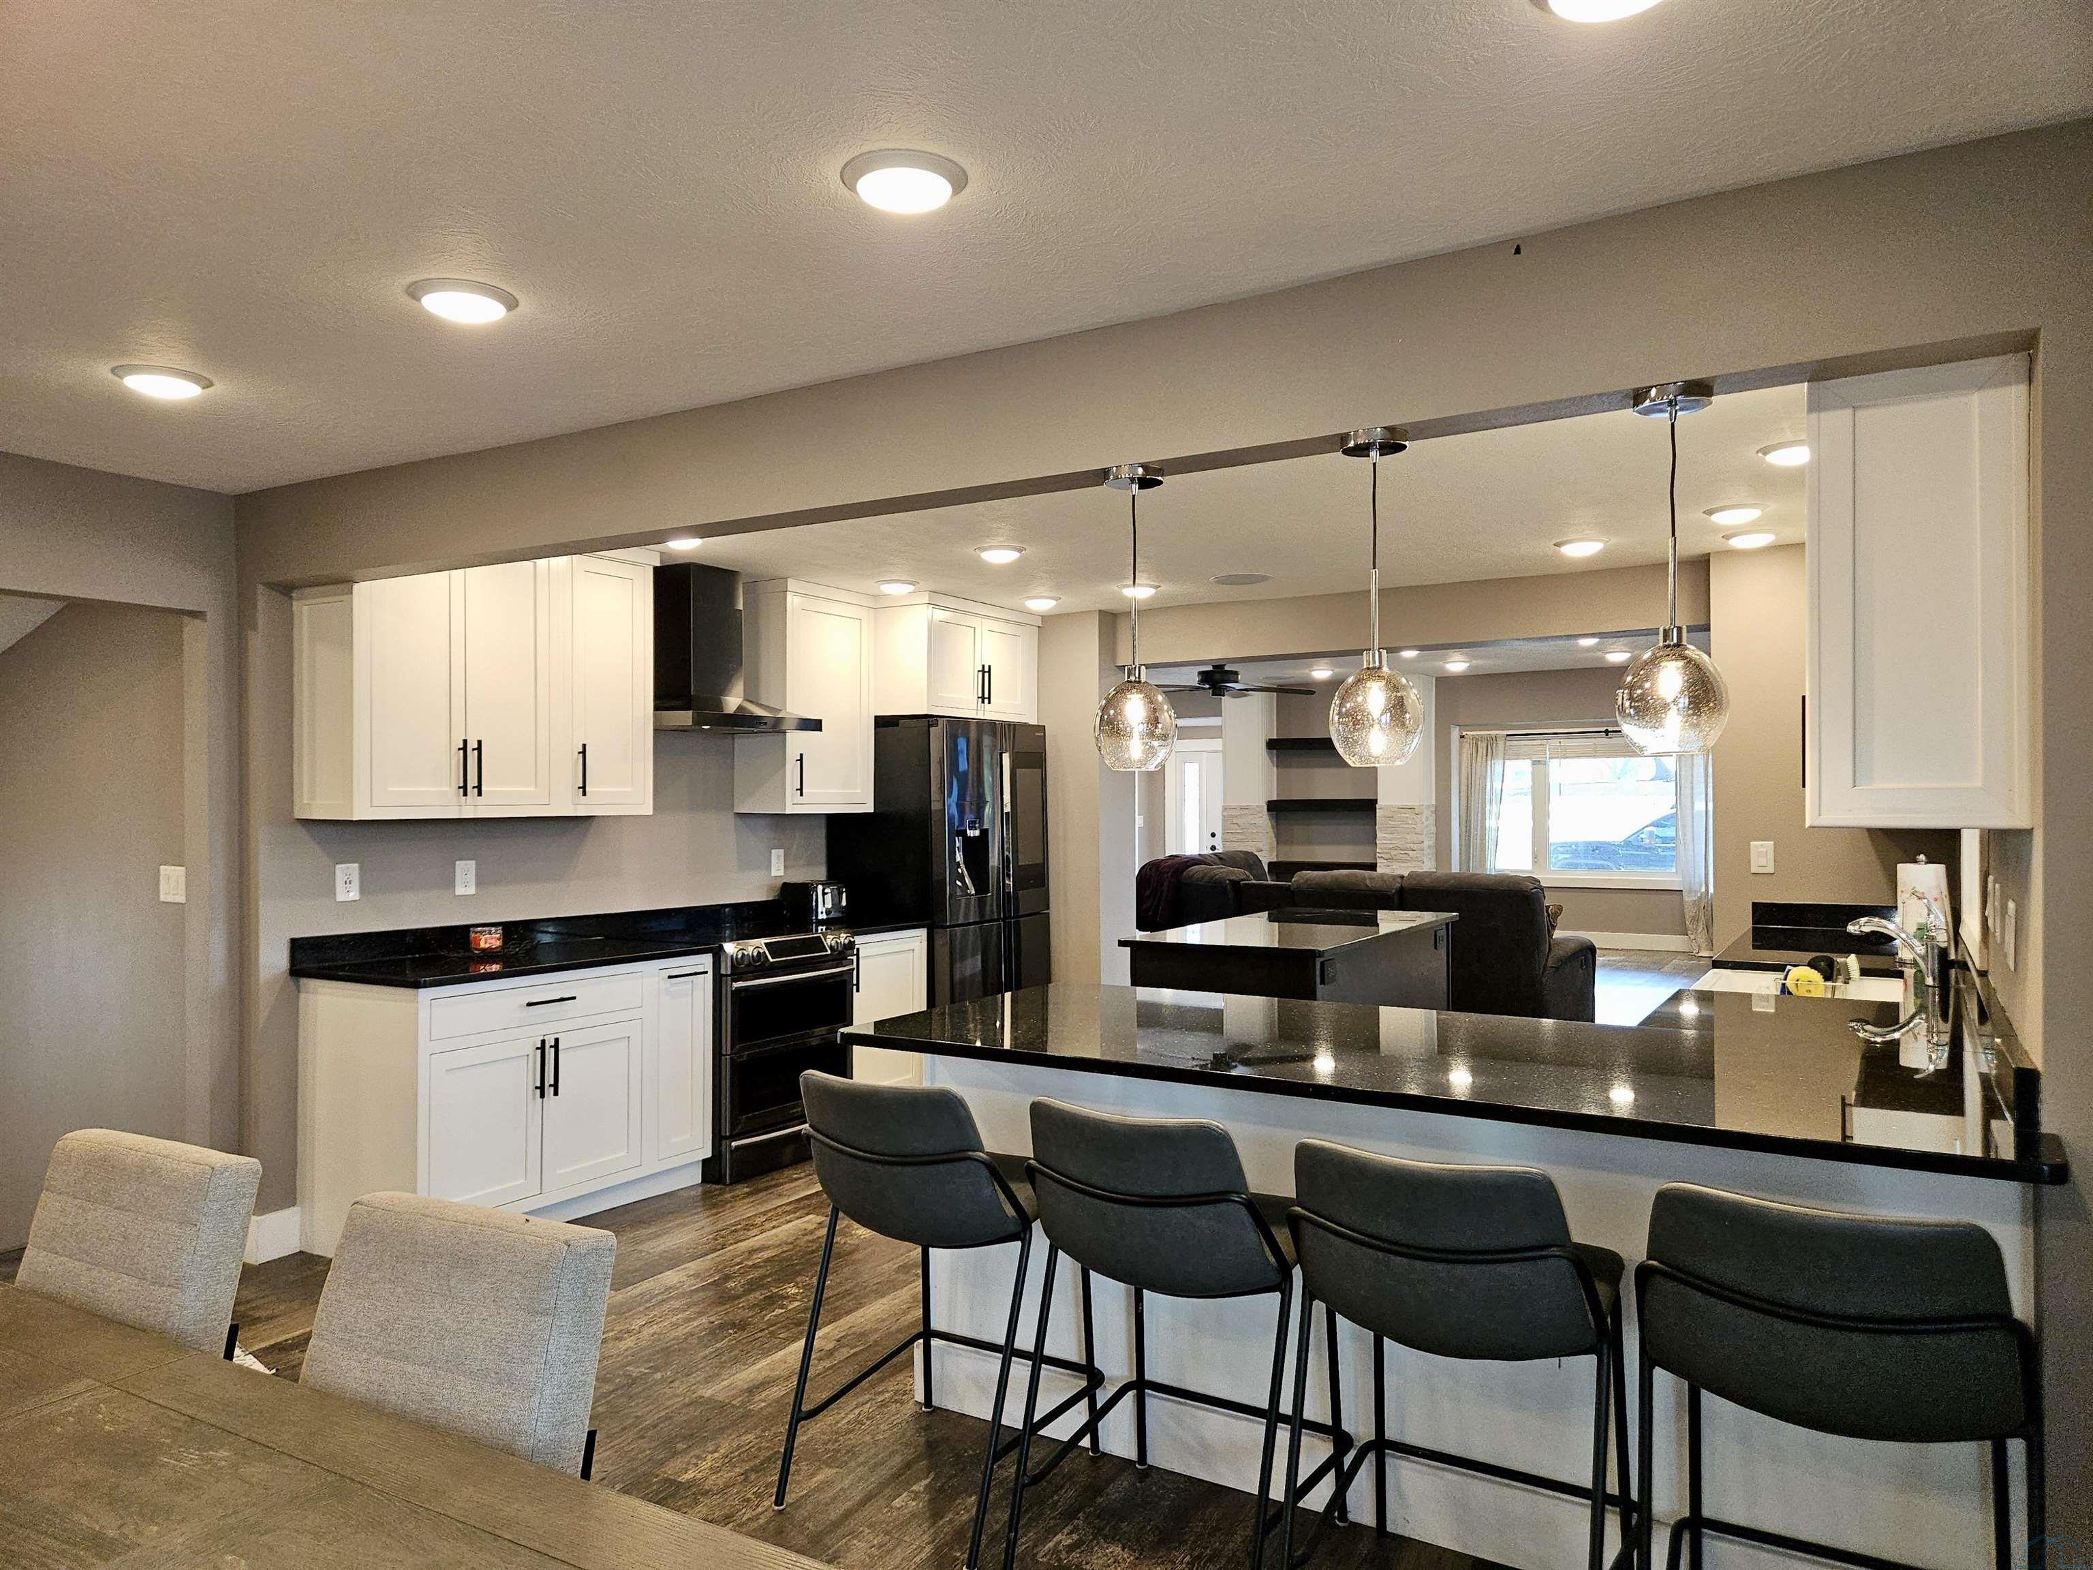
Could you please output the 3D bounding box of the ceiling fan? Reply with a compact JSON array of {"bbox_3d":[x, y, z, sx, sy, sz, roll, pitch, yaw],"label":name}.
[{"bbox_3d":[1.188,-0.746,9.576,1.320,0.292,1.320,-1,-1,32],"label":"ceiling fan"}]

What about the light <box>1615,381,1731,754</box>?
[{"bbox_3d":[1.048,-0.343,2.327,0.177,0.615,0.177,-1,-1,31],"label":"light"}]

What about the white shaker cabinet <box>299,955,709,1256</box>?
[{"bbox_3d":[-1.837,1.067,4.860,0.630,0.889,1.207,-1,-1,32],"label":"white shaker cabinet"}]

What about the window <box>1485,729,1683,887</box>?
[{"bbox_3d":[5.184,0.218,13.616,1.860,1.530,0.120,-1,-1,31],"label":"window"}]

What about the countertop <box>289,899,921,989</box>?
[{"bbox_3d":[-1.515,0.575,5.490,0.640,0.140,2.580,-1,-1,31],"label":"countertop"}]

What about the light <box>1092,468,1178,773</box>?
[{"bbox_3d":[0.183,-0.334,2.853,0.177,0.615,0.177,0,-1,0],"label":"light"}]

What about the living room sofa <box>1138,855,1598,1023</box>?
[{"bbox_3d":[2.140,1.048,9.615,3.407,1.053,3.226,-1,-1,32],"label":"living room sofa"}]

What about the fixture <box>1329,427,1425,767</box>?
[{"bbox_3d":[0.612,-0.339,2.592,0.177,0.615,0.177,-1,-1,31],"label":"fixture"}]

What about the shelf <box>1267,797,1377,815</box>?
[{"bbox_3d":[2.959,0.215,14.500,1.270,0.130,0.260,-1,-1,31],"label":"shelf"}]

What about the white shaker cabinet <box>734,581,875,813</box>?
[{"bbox_3d":[-1.094,-0.381,6.378,0.333,1.030,0.600,-1,-1,32],"label":"white shaker cabinet"}]

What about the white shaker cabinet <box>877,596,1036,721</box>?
[{"bbox_3d":[-0.552,-0.602,6.989,0.617,0.573,0.980,-1,-1,32],"label":"white shaker cabinet"}]

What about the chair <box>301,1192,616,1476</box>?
[{"bbox_3d":[-0.903,1.038,1.736,0.455,0.880,0.580,-1,-1,28],"label":"chair"}]

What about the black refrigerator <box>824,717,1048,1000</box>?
[{"bbox_3d":[-0.532,0.630,6.934,0.730,1.820,0.910,-1,-1,31],"label":"black refrigerator"}]

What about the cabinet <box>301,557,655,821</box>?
[{"bbox_3d":[-1.973,-0.401,4.954,0.333,1.030,1.222,-1,-1,32],"label":"cabinet"}]

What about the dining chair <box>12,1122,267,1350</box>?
[{"bbox_3d":[-1.614,1.046,2.144,0.455,0.880,0.580,-1,-1,27],"label":"dining chair"}]

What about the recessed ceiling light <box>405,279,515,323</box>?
[{"bbox_3d":[-1.153,-0.948,2.751,0.205,0.028,0.205,0,-1,0],"label":"recessed ceiling light"}]

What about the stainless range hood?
[{"bbox_3d":[-1.374,-0.558,5.755,0.514,0.694,0.758,-1,-1,32],"label":"stainless range hood"}]

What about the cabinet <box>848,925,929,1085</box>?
[{"bbox_3d":[-0.960,1.087,6.279,0.630,0.889,0.583,-1,-1,32],"label":"cabinet"}]

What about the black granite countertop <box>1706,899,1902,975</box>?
[{"bbox_3d":[2.856,0.538,5.008,0.673,0.141,1.436,-1,-1,32],"label":"black granite countertop"}]

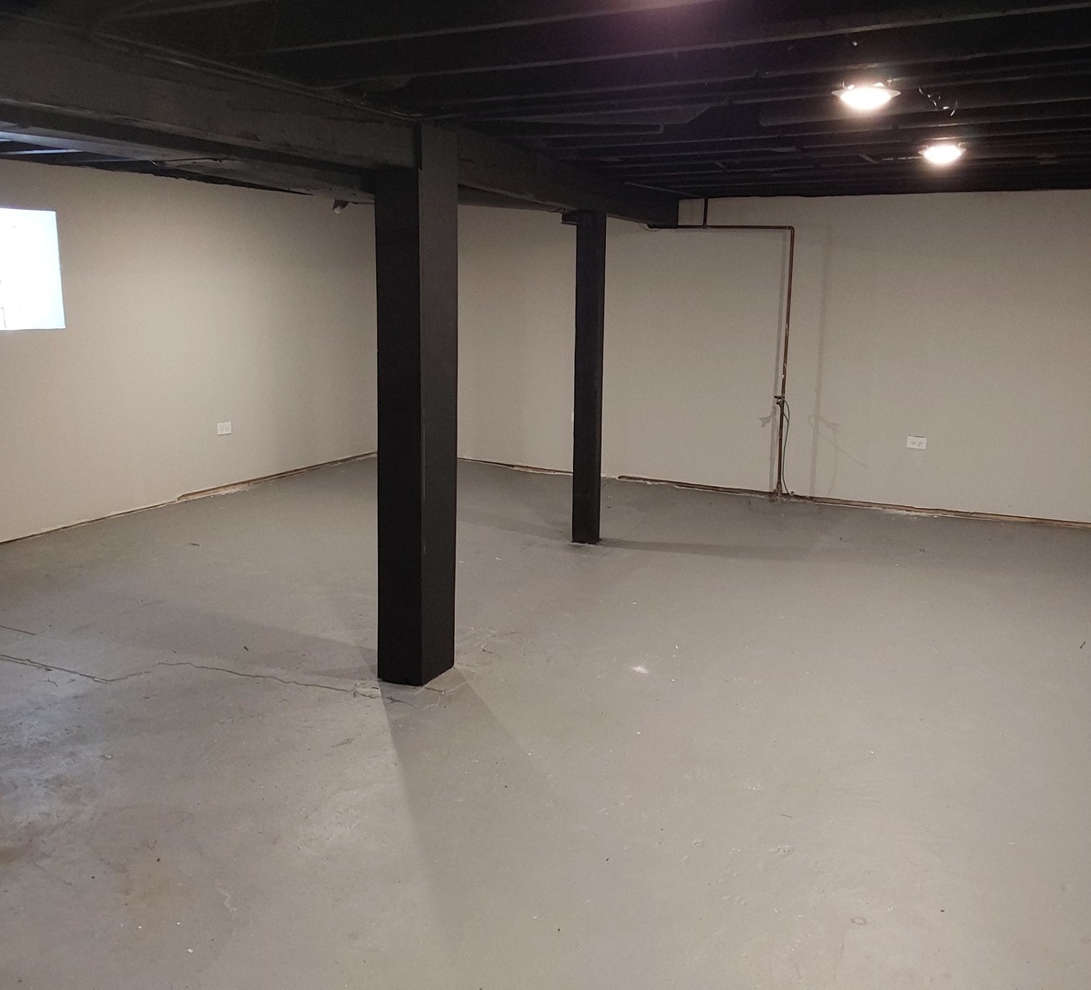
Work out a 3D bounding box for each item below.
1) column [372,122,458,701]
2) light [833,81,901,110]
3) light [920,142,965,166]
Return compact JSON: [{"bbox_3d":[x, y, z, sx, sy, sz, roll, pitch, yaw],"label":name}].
[{"bbox_3d":[-0.467,-0.280,3.728,0.203,1.900,0.207,6,13,25],"label":"column"},{"bbox_3d":[0.896,-1.111,2.978,0.200,0.080,0.200,6,13,25],"label":"light"},{"bbox_3d":[1.570,-1.350,4.216,0.200,0.080,0.200,6,13,25],"label":"light"}]

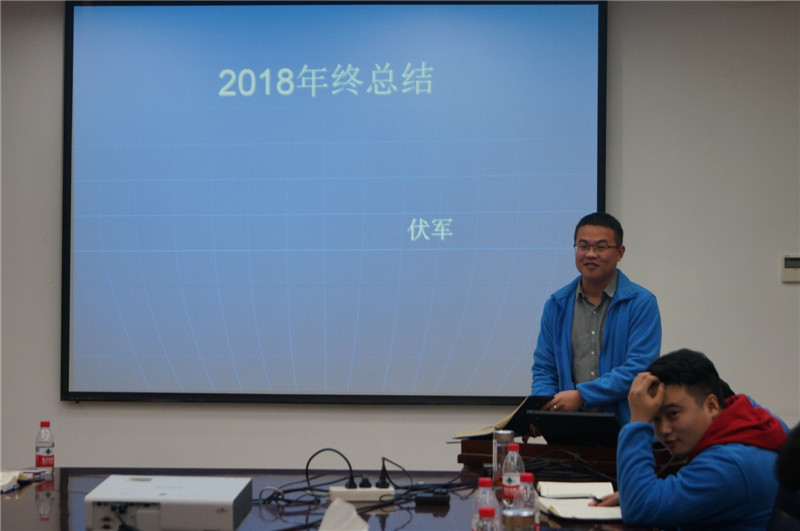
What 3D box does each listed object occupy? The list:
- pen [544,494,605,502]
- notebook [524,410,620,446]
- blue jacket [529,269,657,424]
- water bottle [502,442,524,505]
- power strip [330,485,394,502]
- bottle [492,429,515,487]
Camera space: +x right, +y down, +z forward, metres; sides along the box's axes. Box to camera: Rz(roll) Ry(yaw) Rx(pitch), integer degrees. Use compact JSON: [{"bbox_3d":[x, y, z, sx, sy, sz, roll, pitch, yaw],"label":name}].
[{"bbox_3d":[0.484,0.647,4.620,0.155,0.011,0.011,1,0,6],"label":"pen"},{"bbox_3d":[0.635,0.533,5.488,0.315,0.125,0.370,0,0,26],"label":"notebook"},{"bbox_3d":[0.692,0.352,5.860,0.480,0.680,0.370,0,0,23],"label":"blue jacket"},{"bbox_3d":[0.320,0.592,4.700,0.063,0.176,0.063,1,0,0],"label":"water bottle"},{"bbox_3d":[-0.109,0.658,4.770,0.187,0.036,0.060,1,0,0],"label":"power strip"},{"bbox_3d":[0.317,0.594,5.090,0.064,0.182,0.064,1,0,0],"label":"bottle"}]

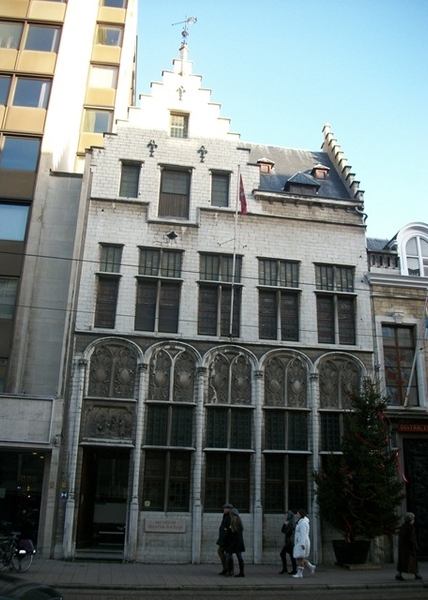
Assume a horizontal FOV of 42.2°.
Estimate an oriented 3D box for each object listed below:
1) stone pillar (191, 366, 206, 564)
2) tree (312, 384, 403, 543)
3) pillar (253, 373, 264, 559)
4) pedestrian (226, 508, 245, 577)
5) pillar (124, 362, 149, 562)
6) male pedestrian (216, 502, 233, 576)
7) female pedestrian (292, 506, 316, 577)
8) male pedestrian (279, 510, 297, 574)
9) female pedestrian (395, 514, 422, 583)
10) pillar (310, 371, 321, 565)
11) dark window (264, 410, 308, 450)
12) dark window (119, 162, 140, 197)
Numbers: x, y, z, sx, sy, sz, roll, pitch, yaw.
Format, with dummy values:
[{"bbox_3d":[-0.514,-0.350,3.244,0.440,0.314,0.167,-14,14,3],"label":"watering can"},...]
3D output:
[{"bbox_3d":[-0.437,4.751,16.259,0.320,5.689,0.320,4,-19,-8],"label":"stone pillar"},{"bbox_3d":[4.171,4.639,16.195,2.350,4.700,2.150,4,-19,-8],"label":"tree"},{"bbox_3d":[1.383,5.041,17.225,0.298,5.801,0.270,4,-19,-8],"label":"pillar"},{"bbox_3d":[0.525,5.916,13.571,0.500,1.630,0.480,1,-19,1],"label":"pedestrian"},{"bbox_3d":[-2.217,4.589,16.008,0.320,5.669,0.320,4,-19,-8],"label":"pillar"},{"bbox_3d":[0.322,6.230,14.479,0.460,1.716,0.500,4,-19,-8],"label":"male pedestrian"},{"bbox_3d":[2.383,6.652,15.209,0.650,1.680,0.500,4,-19,-7],"label":"female pedestrian"},{"bbox_3d":[2.052,6.777,15.553,0.550,1.640,0.500,4,-19,-7],"label":"male pedestrian"},{"bbox_3d":[5.079,6.494,14.670,0.520,1.635,0.460,4,-19,-8],"label":"female pedestrian"},{"bbox_3d":[3.362,5.398,18.383,0.326,6.130,0.330,4,-19,-7],"label":"pillar"},{"bbox_3d":[2.463,4.423,18.776,1.576,1.268,0.200,4,-19,-7],"label":"dark window"},{"bbox_3d":[-2.977,-4.248,19.649,0.654,1.375,0.280,4,-19,-8],"label":"dark window"}]

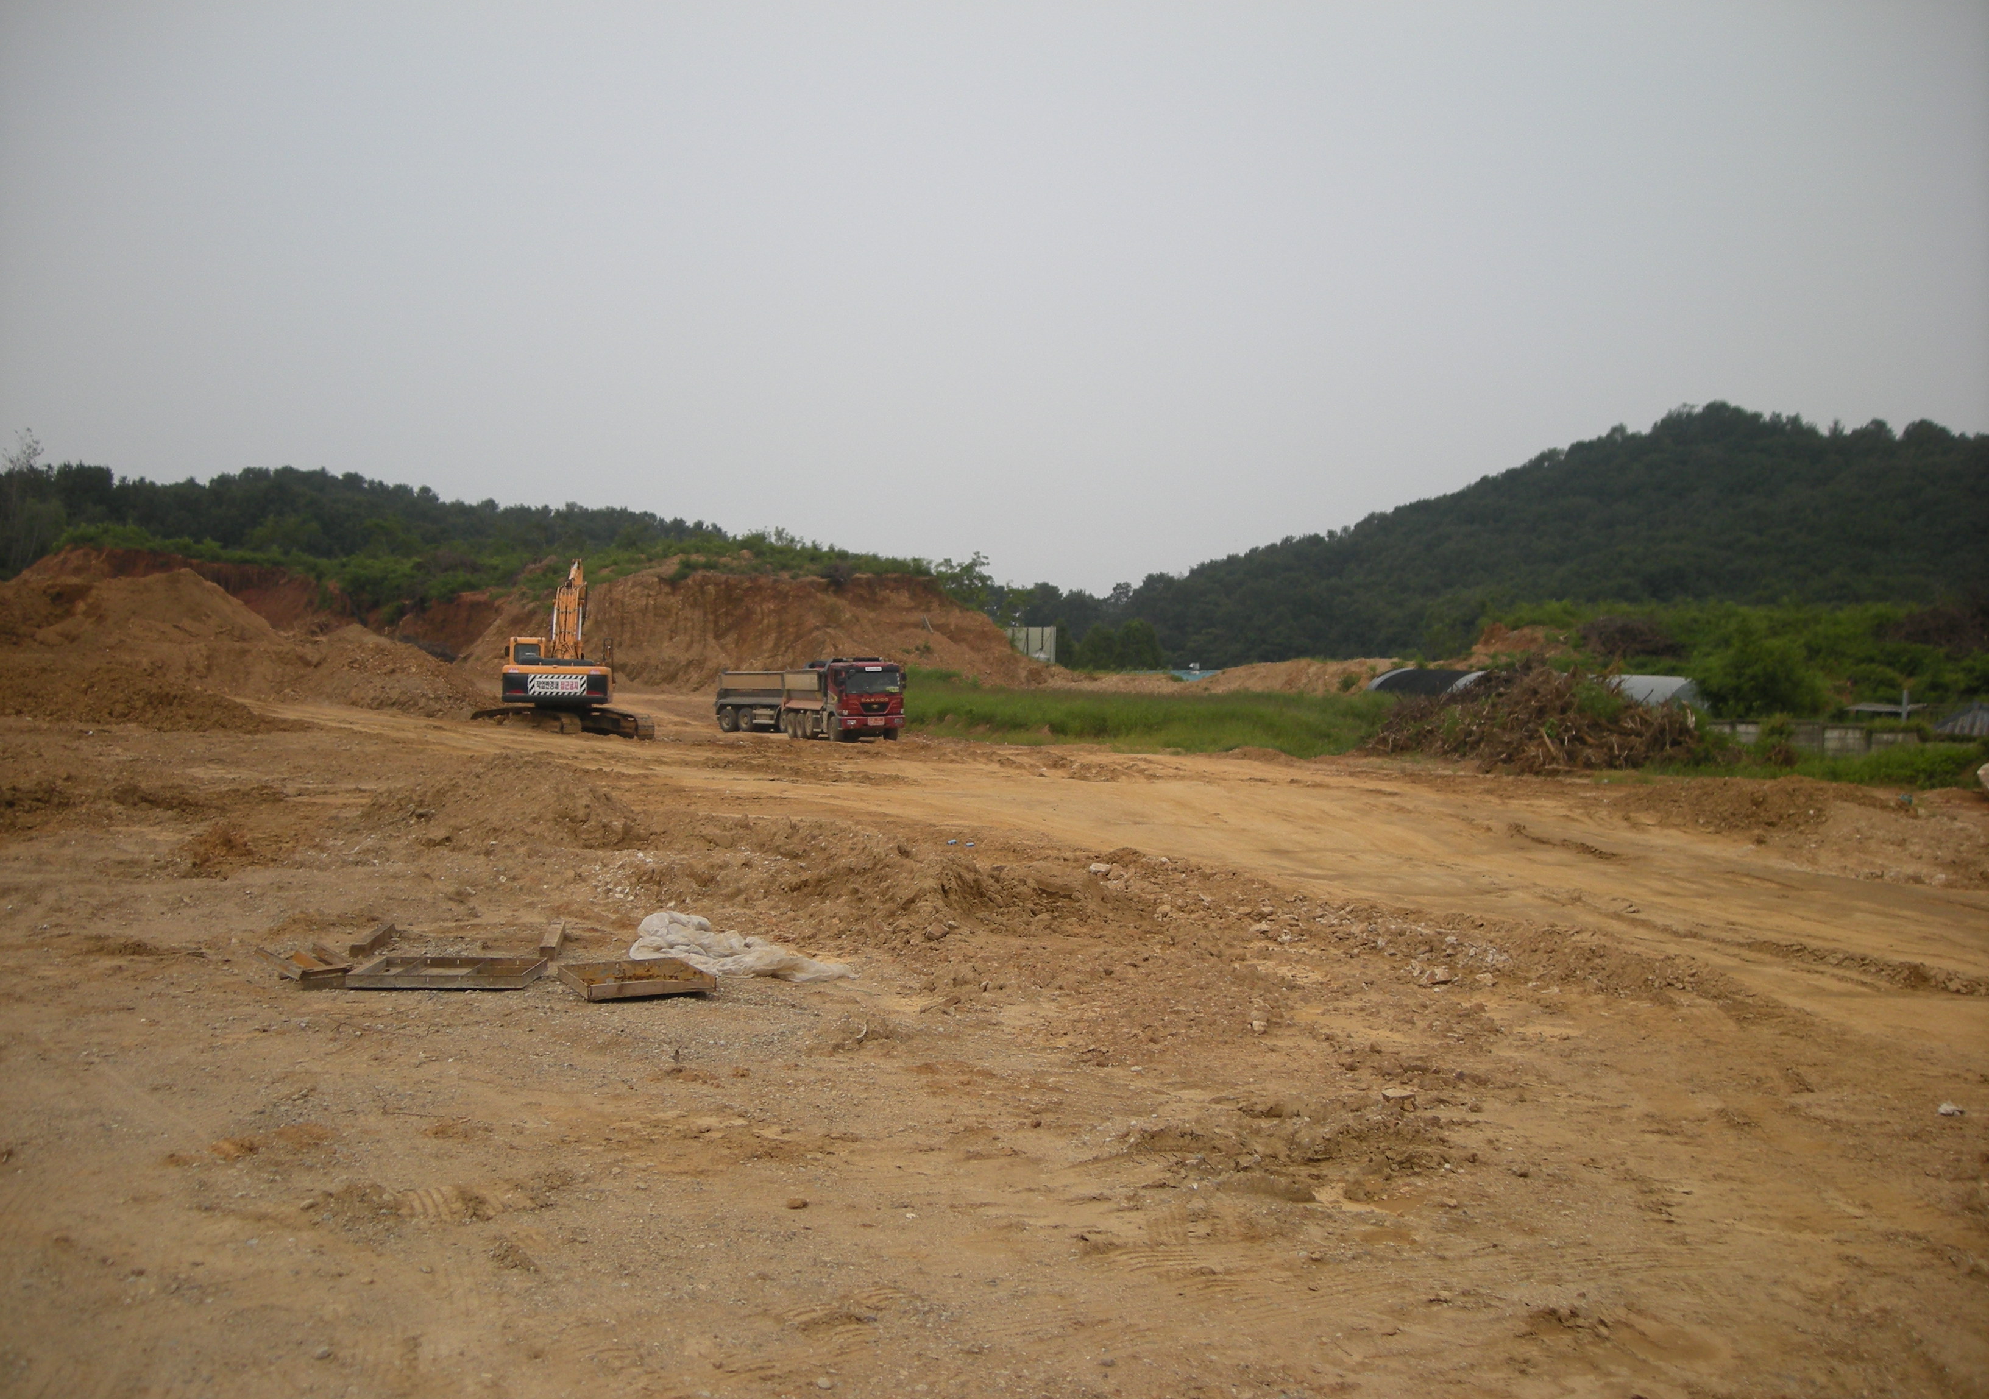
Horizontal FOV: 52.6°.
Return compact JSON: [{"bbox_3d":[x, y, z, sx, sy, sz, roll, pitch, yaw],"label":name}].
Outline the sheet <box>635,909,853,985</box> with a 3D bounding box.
[{"bbox_3d":[-1.400,1.320,11.050,1.300,0.250,1.000,0,1,15],"label":"sheet"}]

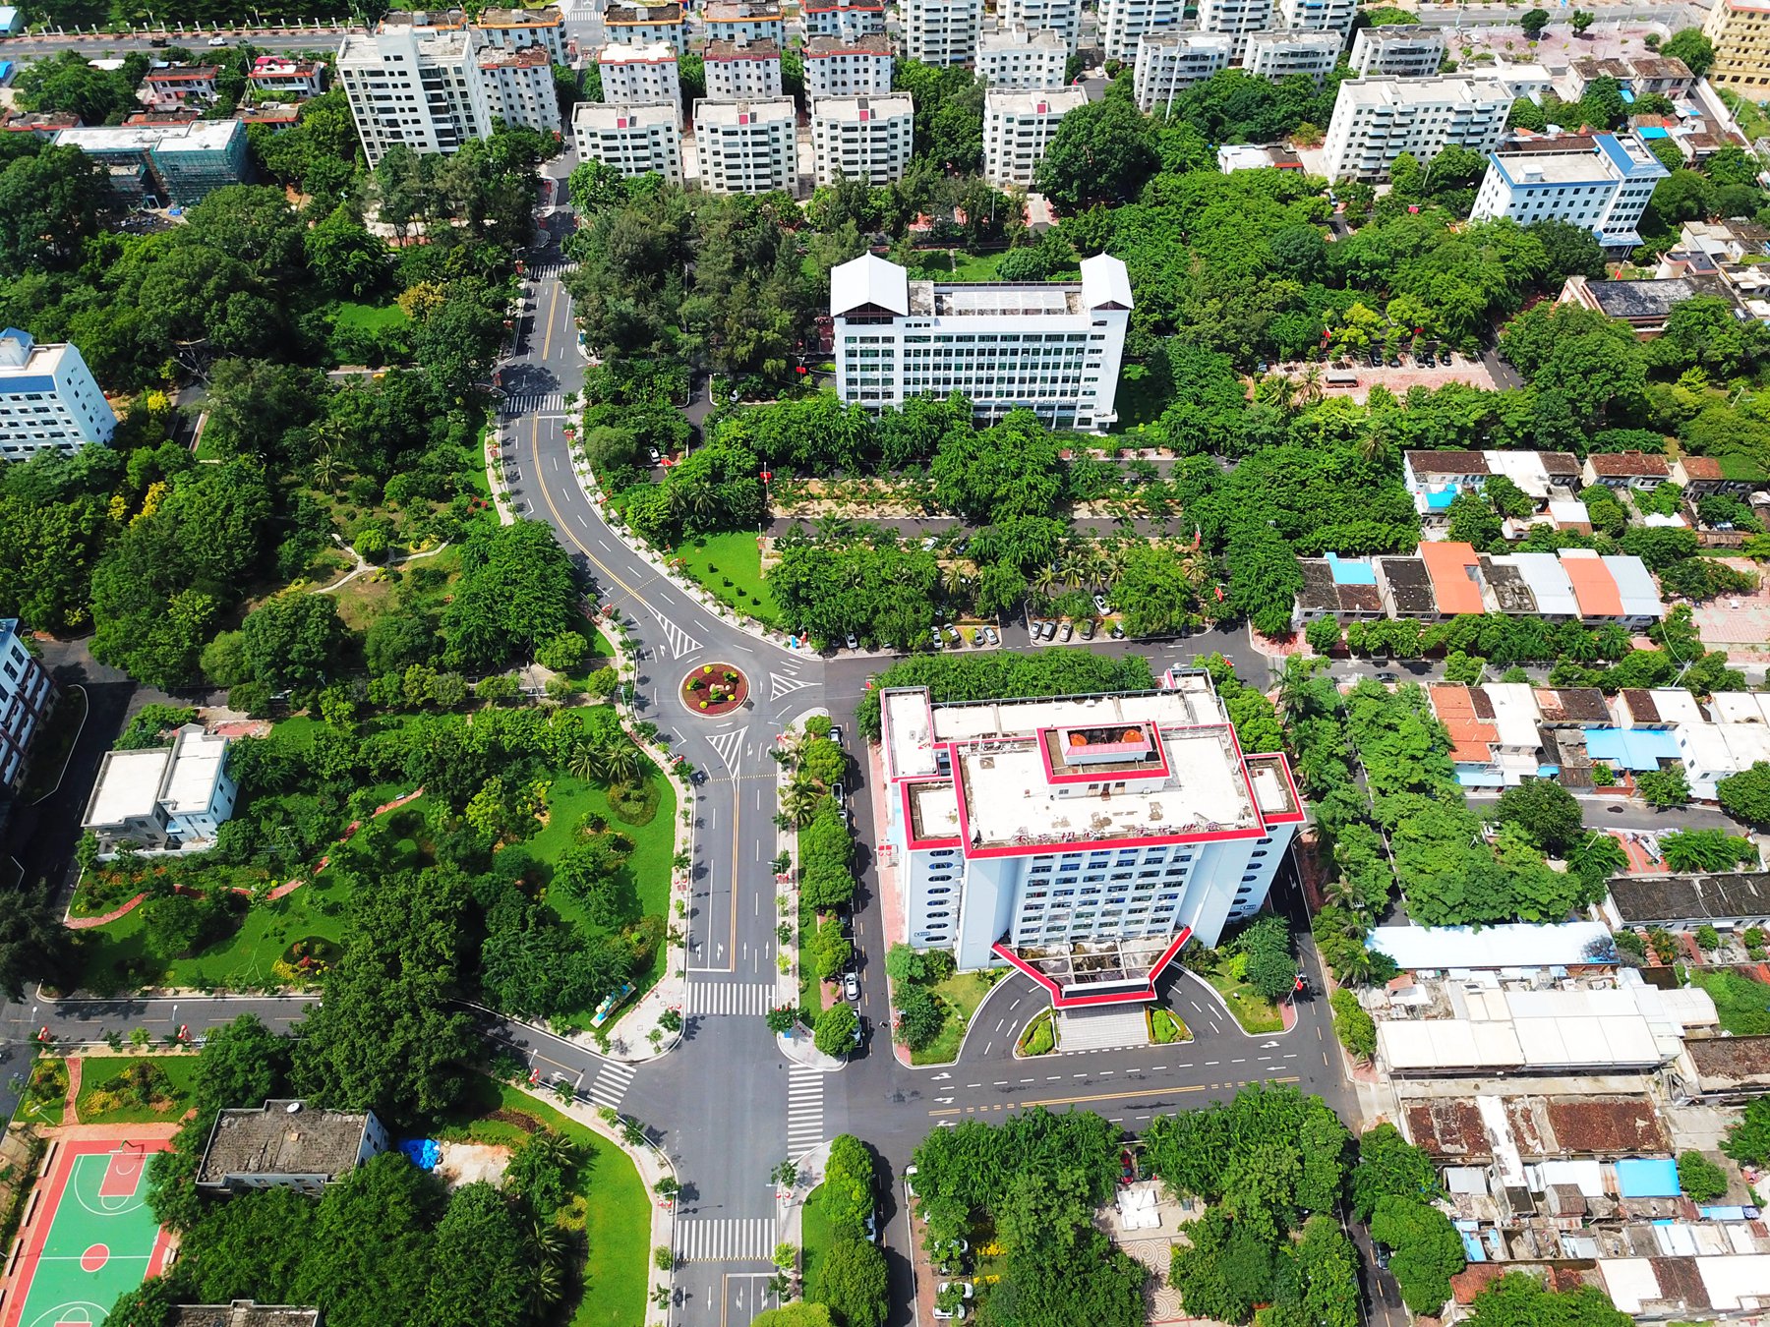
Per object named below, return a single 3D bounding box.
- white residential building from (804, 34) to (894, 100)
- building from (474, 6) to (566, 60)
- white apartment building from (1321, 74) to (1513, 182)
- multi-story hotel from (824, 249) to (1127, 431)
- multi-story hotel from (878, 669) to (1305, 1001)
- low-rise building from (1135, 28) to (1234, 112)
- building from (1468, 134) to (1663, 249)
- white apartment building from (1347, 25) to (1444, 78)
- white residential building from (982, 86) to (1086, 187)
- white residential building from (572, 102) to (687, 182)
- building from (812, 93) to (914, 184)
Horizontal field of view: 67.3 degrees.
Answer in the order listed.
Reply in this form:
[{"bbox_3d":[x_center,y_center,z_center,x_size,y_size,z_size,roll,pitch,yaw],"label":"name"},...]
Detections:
[{"bbox_3d":[-9.670,-160.730,366.820,23.800,21.500,12.300,-3,51,-2],"label":"white residential building"},{"bbox_3d":[-103.360,-178.810,382.990,23.500,17.300,12.800,-2,50,-2],"label":"building"},{"bbox_3d":[138.720,-139.520,348.190,40.800,22.500,14.000,-3,51,-3],"label":"white apartment building"},{"bbox_3d":[19.760,-67.810,281.000,61.200,33.500,17.540,-1,50,-1],"label":"multi-story hotel"},{"bbox_3d":[30.830,25.010,202.240,58.700,36.600,43.000,-4,51,-3],"label":"multi-story hotel"},{"bbox_3d":[83.110,-165.130,371.860,23.800,18.800,11.000,-3,51,-3],"label":"low-rise building"},{"bbox_3d":[167.820,-115.310,329.440,37.500,20.500,19.300,-4,51,-3],"label":"building"},{"bbox_3d":[143.100,-167.390,373.520,22.400,18.800,11.000,-3,51,-3],"label":"white apartment building"},{"bbox_3d":[38.790,-135.290,343.500,25.060,23.300,13.780,-2,50,-2],"label":"white residential building"},{"bbox_3d":[-64.610,-129.480,338.400,25.670,23.300,13.940,-2,50,-2],"label":"white residential building"},{"bbox_3d":[-5.560,-132.530,341.090,25.170,23.300,14.520,-2,50,-2],"label":"building"}]

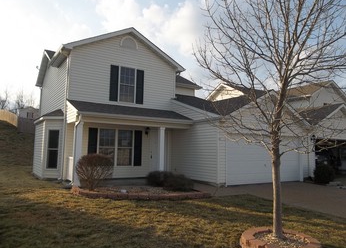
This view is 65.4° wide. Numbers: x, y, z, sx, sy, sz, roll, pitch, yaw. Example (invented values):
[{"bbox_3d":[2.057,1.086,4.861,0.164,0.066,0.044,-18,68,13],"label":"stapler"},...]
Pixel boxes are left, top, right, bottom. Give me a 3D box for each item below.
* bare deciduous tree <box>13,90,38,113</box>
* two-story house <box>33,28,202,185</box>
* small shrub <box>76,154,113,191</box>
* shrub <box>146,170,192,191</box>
[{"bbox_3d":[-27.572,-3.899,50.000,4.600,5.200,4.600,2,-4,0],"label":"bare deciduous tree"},{"bbox_3d":[-2.539,-0.746,15.268,8.650,6.700,10.200,4,-5,-31],"label":"two-story house"},{"bbox_3d":[-2.462,1.531,8.500,1.170,1.200,1.150,4,-5,-31],"label":"small shrub"},{"bbox_3d":[-0.101,1.943,9.100,1.500,0.650,1.100,2,-4,0],"label":"shrub"}]

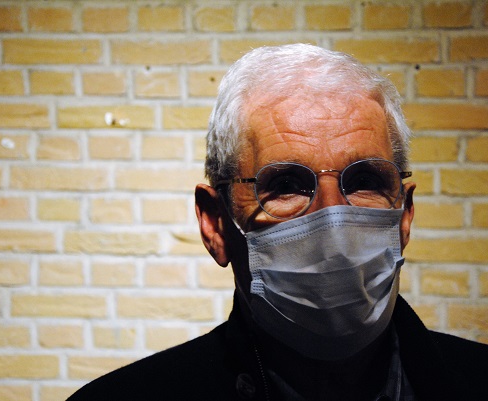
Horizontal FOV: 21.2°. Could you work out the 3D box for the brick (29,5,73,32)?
[{"bbox_3d":[-0.396,-0.400,2.883,0.100,0.054,0.215,1,8,9],"label":"brick"}]

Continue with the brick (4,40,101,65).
[{"bbox_3d":[-0.402,-0.325,2.837,0.217,0.054,0.105,1,7,10],"label":"brick"}]

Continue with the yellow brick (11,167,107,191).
[{"bbox_3d":[-0.363,-0.049,2.666,0.205,0.049,0.100,1,6,10],"label":"yellow brick"}]

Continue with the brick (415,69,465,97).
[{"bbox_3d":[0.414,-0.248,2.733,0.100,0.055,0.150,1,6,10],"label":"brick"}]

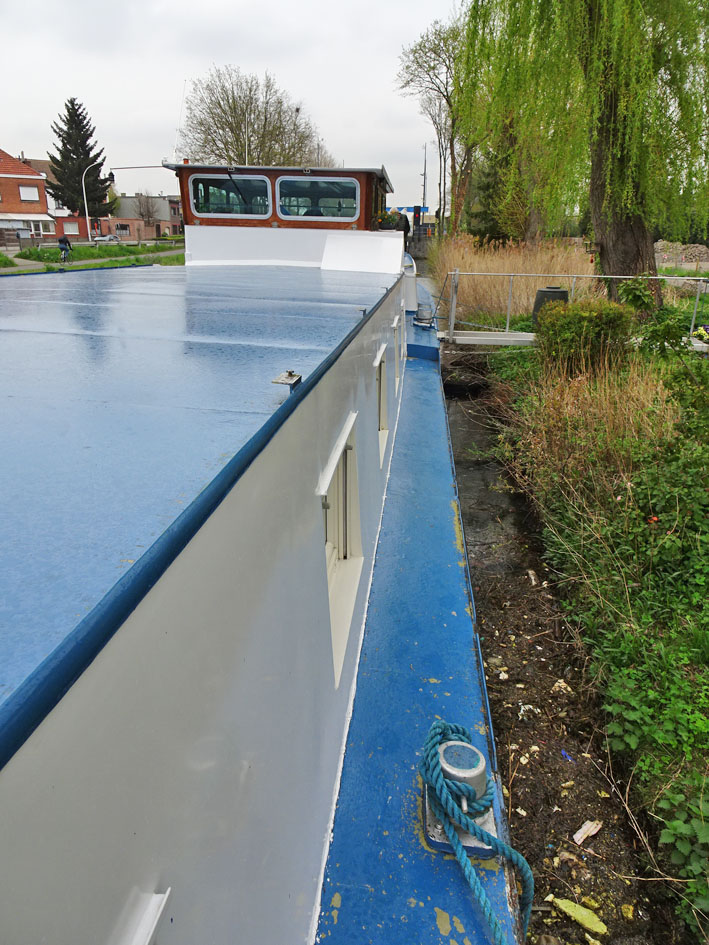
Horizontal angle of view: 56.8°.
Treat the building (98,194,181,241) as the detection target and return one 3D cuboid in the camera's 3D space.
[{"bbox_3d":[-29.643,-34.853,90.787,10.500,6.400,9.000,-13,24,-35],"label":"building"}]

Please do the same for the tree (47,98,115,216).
[{"bbox_3d":[-31.493,-34.110,75.158,7.900,15.500,7.900,1,19,0],"label":"tree"}]

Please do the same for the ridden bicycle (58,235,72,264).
[{"bbox_3d":[-17.281,-13.230,38.938,0.570,1.720,1.700,3,19,4],"label":"ridden bicycle"}]

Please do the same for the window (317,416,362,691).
[{"bbox_3d":[-0.059,0.228,2.530,0.110,0.720,0.990,0,19,6],"label":"window"}]

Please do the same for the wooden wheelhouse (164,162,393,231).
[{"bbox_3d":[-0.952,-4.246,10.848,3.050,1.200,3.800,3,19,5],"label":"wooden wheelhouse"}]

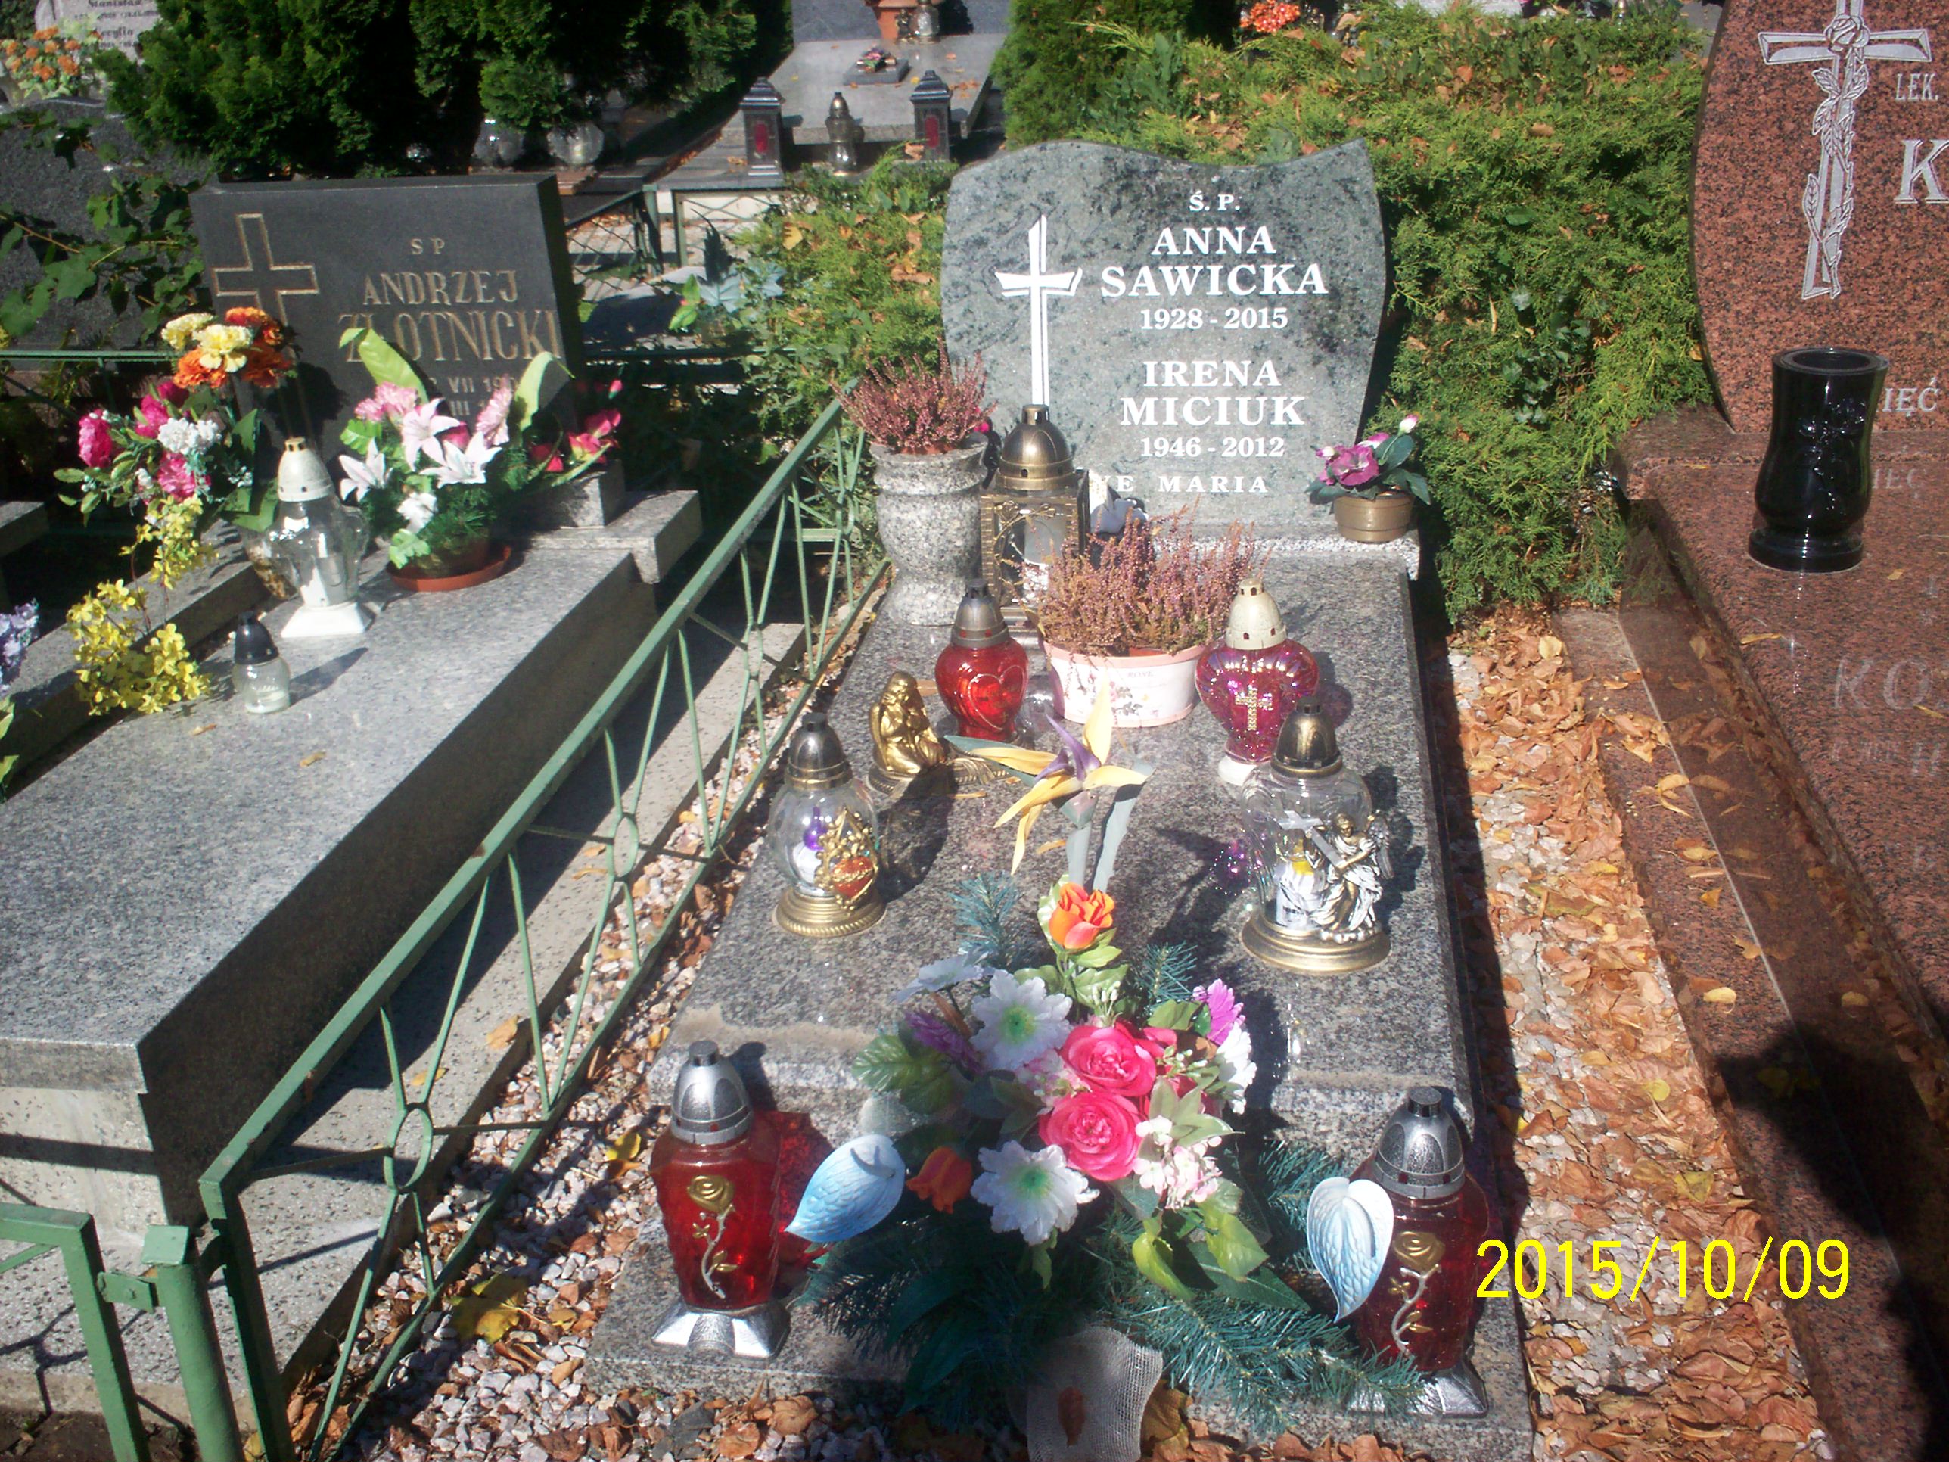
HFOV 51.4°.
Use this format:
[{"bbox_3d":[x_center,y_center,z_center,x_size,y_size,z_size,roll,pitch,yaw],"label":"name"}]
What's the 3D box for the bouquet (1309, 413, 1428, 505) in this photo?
[{"bbox_3d":[0.605,-0.414,3.102,0.180,0.130,0.155,2,24,9],"label":"bouquet"}]

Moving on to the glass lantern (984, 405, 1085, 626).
[{"bbox_3d":[0.085,-0.291,2.840,0.140,0.330,0.140,1,25,8],"label":"glass lantern"}]

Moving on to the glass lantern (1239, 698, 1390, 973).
[{"bbox_3d":[0.361,0.096,2.116,0.160,0.268,0.165,-2,25,1],"label":"glass lantern"}]

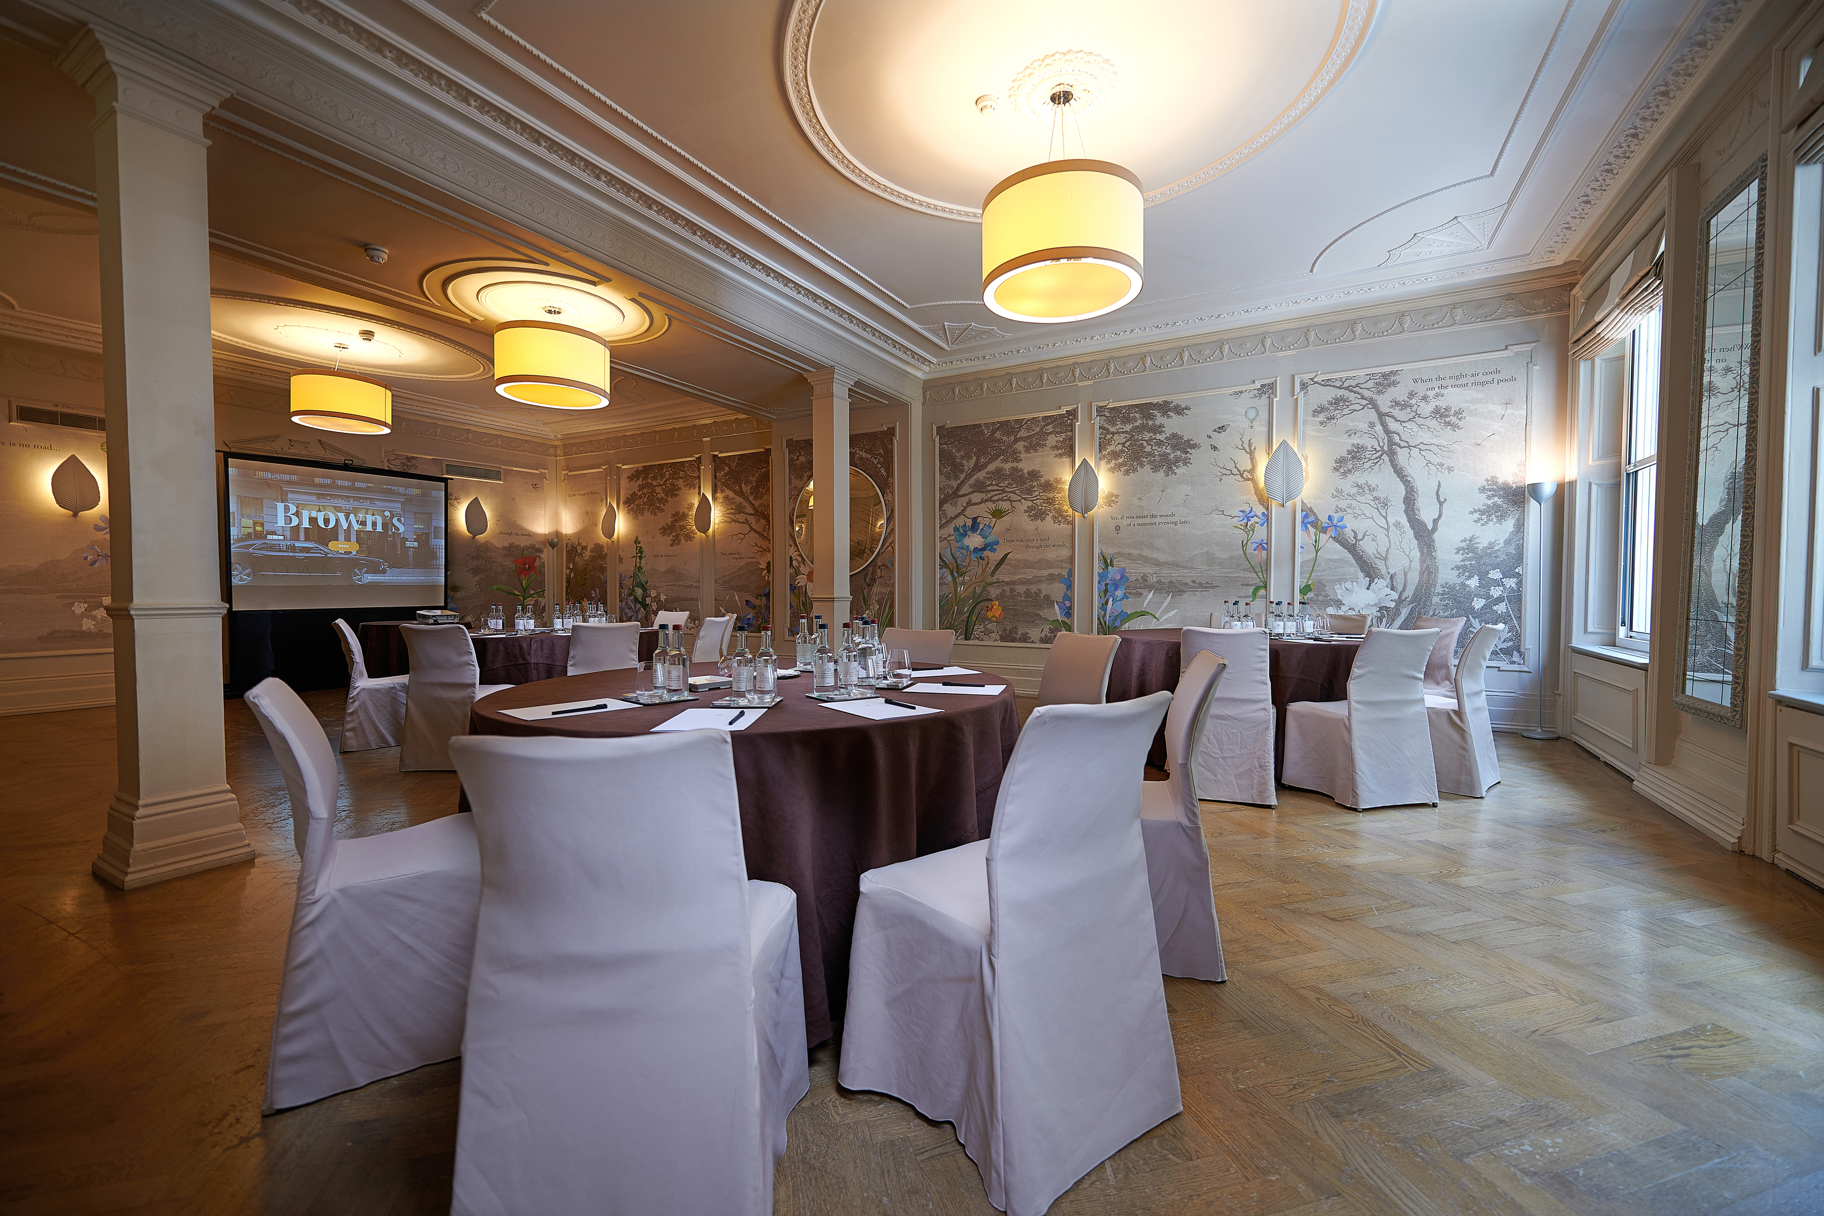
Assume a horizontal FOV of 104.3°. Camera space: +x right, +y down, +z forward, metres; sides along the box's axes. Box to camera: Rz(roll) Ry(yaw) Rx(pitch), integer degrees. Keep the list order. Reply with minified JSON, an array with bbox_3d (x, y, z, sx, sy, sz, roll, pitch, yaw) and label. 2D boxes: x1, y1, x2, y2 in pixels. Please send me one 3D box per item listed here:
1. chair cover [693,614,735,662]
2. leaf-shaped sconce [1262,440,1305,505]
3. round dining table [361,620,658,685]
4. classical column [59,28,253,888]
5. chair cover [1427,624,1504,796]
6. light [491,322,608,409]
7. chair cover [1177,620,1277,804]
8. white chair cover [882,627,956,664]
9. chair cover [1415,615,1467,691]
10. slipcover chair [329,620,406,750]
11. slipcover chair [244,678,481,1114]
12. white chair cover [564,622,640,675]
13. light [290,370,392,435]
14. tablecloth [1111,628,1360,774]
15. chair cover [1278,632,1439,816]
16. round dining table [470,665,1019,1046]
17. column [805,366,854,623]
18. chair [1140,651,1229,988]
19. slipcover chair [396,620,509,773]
[{"bbox_3d":[-1.620,0.501,5.122,0.530,0.885,0.500,0,2,13],"label":"chair cover"},{"bbox_3d":[3.016,-1.084,5.743,0.286,0.549,0.100,1,2,29],"label":"leaf-shaped sconce"},{"bbox_3d":[-2.860,0.546,5.699,1.750,0.757,1.750,0,2,0],"label":"round dining table"},{"bbox_3d":[-2.871,-0.505,2.722,0.345,3.020,0.365,1,2,29],"label":"classical column"},{"bbox_3d":[2.964,0.538,3.988,0.500,0.885,0.530,-1,2,-40],"label":"chair cover"},{"bbox_3d":[-2.516,-1.683,4.986,0.714,0.395,0.714,1,2,29],"label":"light"},{"bbox_3d":[1.691,0.542,3.818,0.500,0.885,0.530,1,2,25],"label":"chair cover"},{"bbox_3d":[-0.060,0.547,3.377,0.520,0.880,0.480,1,2,29],"label":"white chair cover"},{"bbox_3d":[3.380,0.504,4.815,0.480,0.880,0.520,0,2,-6],"label":"chair cover"},{"bbox_3d":[-3.778,0.501,5.070,0.530,0.885,0.500,-1,2,-33],"label":"slipcover chair"},{"bbox_3d":[-1.294,0.595,1.776,0.500,0.880,0.520,-1,2,-39],"label":"slipcover chair"},{"bbox_3d":[-2.051,0.515,4.651,0.500,0.885,0.530,-1,2,-35],"label":"white chair cover"},{"bbox_3d":[-5.164,-1.859,6.443,0.714,0.396,0.714,1,2,29],"label":"light"},{"bbox_3d":[2.260,0.572,4.950,1.740,0.757,1.740,0,2,0],"label":"tablecloth"},{"bbox_3d":[2.368,0.546,3.725,0.500,0.885,0.530,0,2,-9],"label":"chair cover"},{"bbox_3d":[-0.504,0.638,2.455,1.700,0.753,1.700,0,2,0],"label":"round dining table"},{"bbox_3d":[-0.737,-0.621,6.536,0.345,3.020,0.365,1,2,29],"label":"column"},{"bbox_3d":[0.692,0.590,2.239,0.530,0.885,0.500,0,2,14],"label":"chair"},{"bbox_3d":[-2.845,0.520,4.481,0.500,0.885,0.530,0,2,2],"label":"slipcover chair"}]

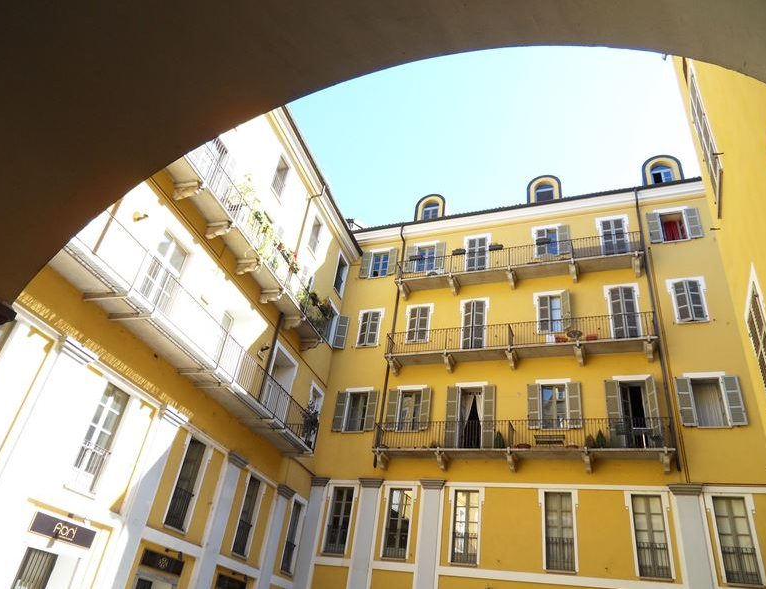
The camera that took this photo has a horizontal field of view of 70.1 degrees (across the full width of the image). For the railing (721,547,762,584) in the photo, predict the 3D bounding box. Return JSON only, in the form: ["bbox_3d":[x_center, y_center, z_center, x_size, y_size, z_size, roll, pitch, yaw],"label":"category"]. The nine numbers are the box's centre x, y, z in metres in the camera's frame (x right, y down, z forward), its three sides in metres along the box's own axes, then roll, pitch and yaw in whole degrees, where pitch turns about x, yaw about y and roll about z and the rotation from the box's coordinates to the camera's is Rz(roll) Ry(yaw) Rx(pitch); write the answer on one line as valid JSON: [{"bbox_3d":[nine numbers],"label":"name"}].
[{"bbox_3d":[10.666,8.082,16.225,0.897,1.006,0.050,-6,-35,21],"label":"railing"}]

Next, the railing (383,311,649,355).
[{"bbox_3d":[4.992,1.770,20.892,10.051,1.022,0.780,-6,-36,21],"label":"railing"}]

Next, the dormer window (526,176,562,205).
[{"bbox_3d":[8.052,-4.709,26.982,1.520,2.080,1.200,-6,-35,22],"label":"dormer window"}]

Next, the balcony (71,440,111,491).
[{"bbox_3d":[-6.332,3.723,11.838,0.070,0.950,0.860,-2,-34,17],"label":"balcony"}]

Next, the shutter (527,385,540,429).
[{"bbox_3d":[5.829,4.315,21.035,0.480,1.799,0.050,-6,-35,21],"label":"shutter"}]

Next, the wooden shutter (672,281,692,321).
[{"bbox_3d":[11.360,0.256,20.630,0.464,1.740,0.050,-18,-41,35],"label":"wooden shutter"}]

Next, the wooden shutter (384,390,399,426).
[{"bbox_3d":[0.367,4.781,22.656,0.465,1.756,0.050,-4,-34,18],"label":"wooden shutter"}]

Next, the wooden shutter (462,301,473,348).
[{"bbox_3d":[3.525,1.325,22.716,0.412,2.421,0.060,-18,-43,33],"label":"wooden shutter"}]

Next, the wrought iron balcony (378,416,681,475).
[{"bbox_3d":[4.484,5.221,18.902,9.948,1.458,0.760,-6,-37,20],"label":"wrought iron balcony"}]

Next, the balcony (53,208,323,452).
[{"bbox_3d":[-4.958,2.106,16.277,1.066,1.526,13.487,-3,-34,17],"label":"balcony"}]

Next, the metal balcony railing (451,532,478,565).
[{"bbox_3d":[2.807,8.735,18.755,0.880,1.000,0.060,-6,-35,22],"label":"metal balcony railing"}]

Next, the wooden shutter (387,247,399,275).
[{"bbox_3d":[0.546,-1.681,27.888,0.461,1.609,0.050,-11,-38,28],"label":"wooden shutter"}]

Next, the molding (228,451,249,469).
[{"bbox_3d":[-4.538,5.223,17.181,0.250,0.310,1.000,-2,-34,17],"label":"molding"}]

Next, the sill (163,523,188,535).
[{"bbox_3d":[-5.567,6.244,14.436,0.220,0.070,0.997,-3,-34,17],"label":"sill"}]

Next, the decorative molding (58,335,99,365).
[{"bbox_3d":[-6.744,1.306,12.075,0.200,0.324,1.004,-3,-34,17],"label":"decorative molding"}]

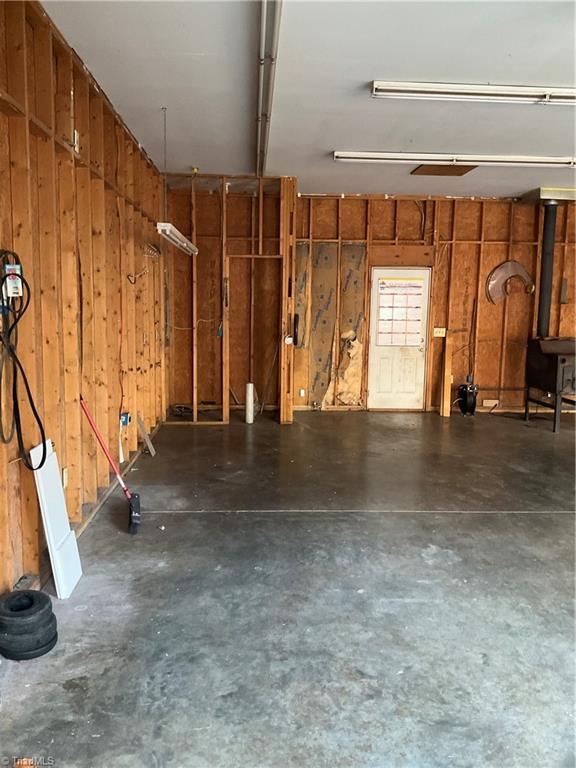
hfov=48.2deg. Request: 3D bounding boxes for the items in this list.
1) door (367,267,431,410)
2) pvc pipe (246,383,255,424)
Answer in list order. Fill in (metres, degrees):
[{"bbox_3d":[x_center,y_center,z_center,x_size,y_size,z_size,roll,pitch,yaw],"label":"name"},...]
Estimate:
[{"bbox_3d":[1.604,-0.629,9.306,0.825,2.030,0.060,1,7,-3],"label":"door"},{"bbox_3d":[-0.484,0.251,8.251,0.088,0.515,0.088,1,7,-3],"label":"pvc pipe"}]

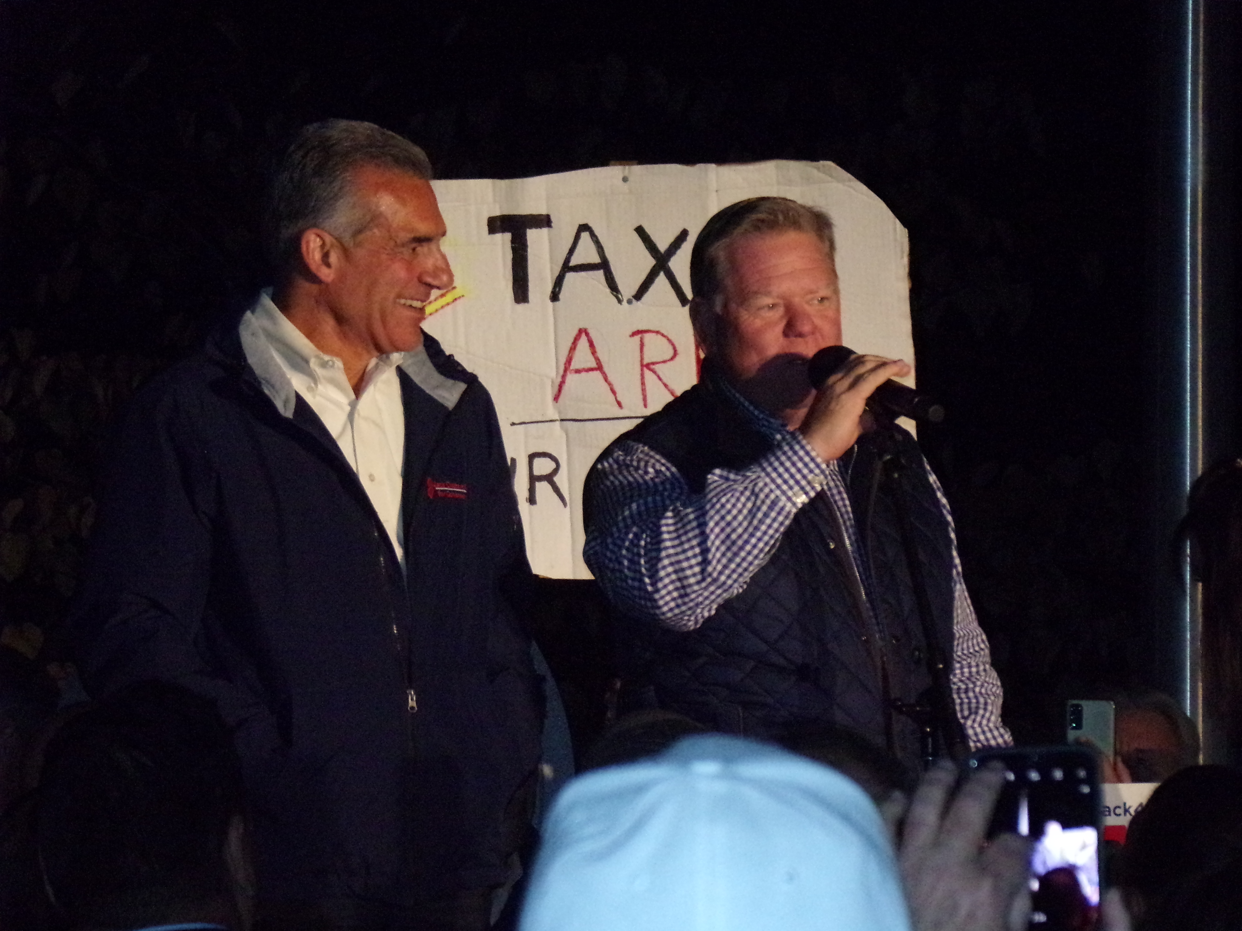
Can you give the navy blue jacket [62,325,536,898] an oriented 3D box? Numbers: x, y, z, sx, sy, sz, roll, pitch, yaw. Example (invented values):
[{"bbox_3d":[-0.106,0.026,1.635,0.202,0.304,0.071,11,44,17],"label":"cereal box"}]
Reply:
[{"bbox_3d":[-0.340,0.142,7.800,0.570,0.670,0.360,0,-1,-35],"label":"navy blue jacket"}]

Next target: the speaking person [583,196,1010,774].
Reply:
[{"bbox_3d":[0.200,0.585,8.050,0.560,1.780,0.430,0,-1,-34],"label":"speaking person"}]

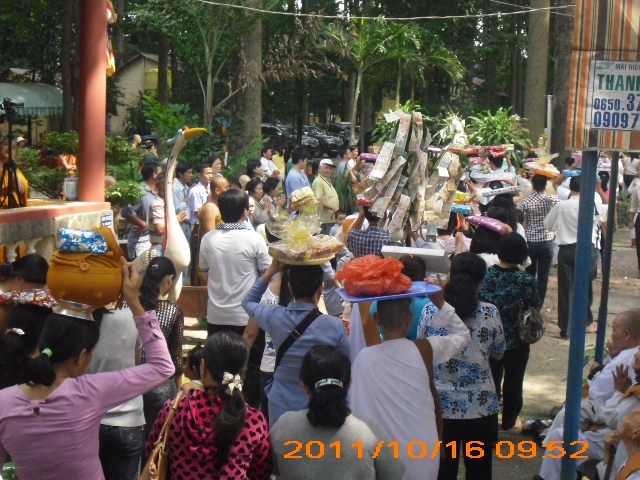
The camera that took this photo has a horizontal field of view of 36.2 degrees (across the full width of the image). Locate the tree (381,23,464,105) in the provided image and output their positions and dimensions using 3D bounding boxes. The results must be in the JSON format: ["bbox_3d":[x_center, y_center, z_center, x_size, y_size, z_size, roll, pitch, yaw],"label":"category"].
[{"bbox_3d":[3.179,-4.856,31.000,2.800,4.000,2.800,2,9,0],"label":"tree"}]

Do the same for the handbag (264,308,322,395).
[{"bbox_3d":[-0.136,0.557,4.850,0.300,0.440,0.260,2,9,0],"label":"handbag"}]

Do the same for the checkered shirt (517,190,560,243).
[{"bbox_3d":[2.158,-0.233,9.700,0.440,0.540,0.270,3,9,10],"label":"checkered shirt"}]

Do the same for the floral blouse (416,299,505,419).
[{"bbox_3d":[0.804,0.679,5.570,0.480,0.660,0.290,3,9,10],"label":"floral blouse"}]

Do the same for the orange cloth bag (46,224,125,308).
[{"bbox_3d":[-0.890,0.104,3.720,0.285,0.280,0.275,0,9,-12],"label":"orange cloth bag"}]

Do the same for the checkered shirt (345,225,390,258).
[{"bbox_3d":[0.396,0.127,8.000,0.420,0.570,0.260,3,9,10],"label":"checkered shirt"}]

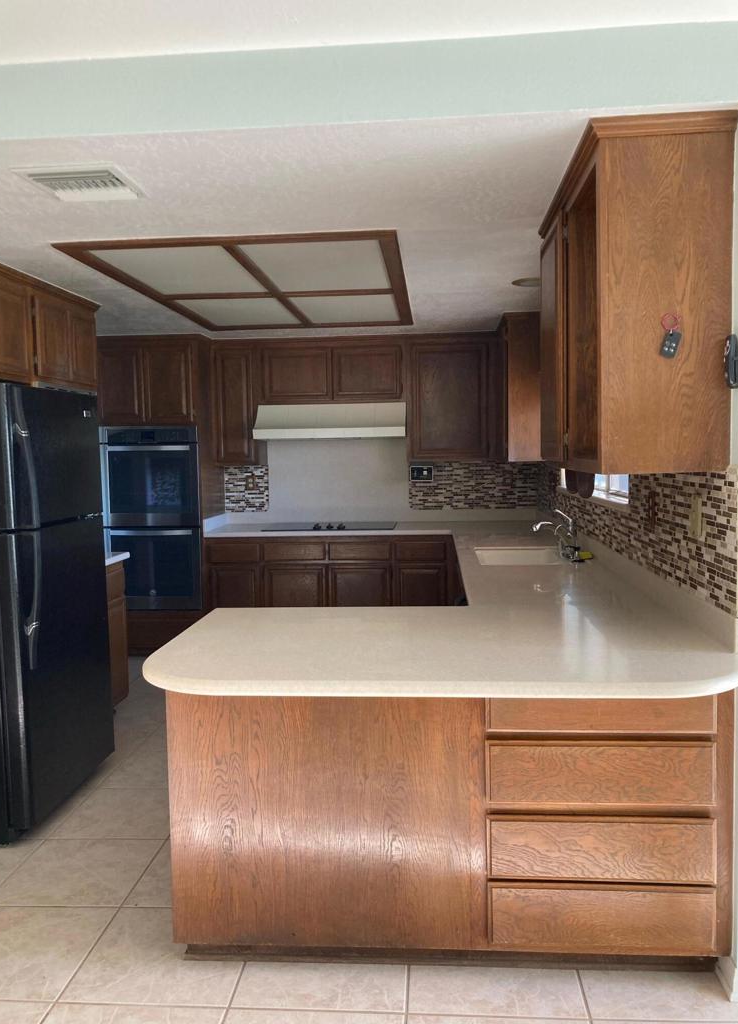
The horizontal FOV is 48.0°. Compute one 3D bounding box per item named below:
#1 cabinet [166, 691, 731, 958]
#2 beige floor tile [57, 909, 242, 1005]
[{"bbox_3d":[0.219,0.818,2.510,1.504,0.869,0.635,-1,4,4],"label":"cabinet"},{"bbox_3d":[-0.581,1.284,2.406,0.463,0.012,0.463,-1,4,4],"label":"beige floor tile"}]

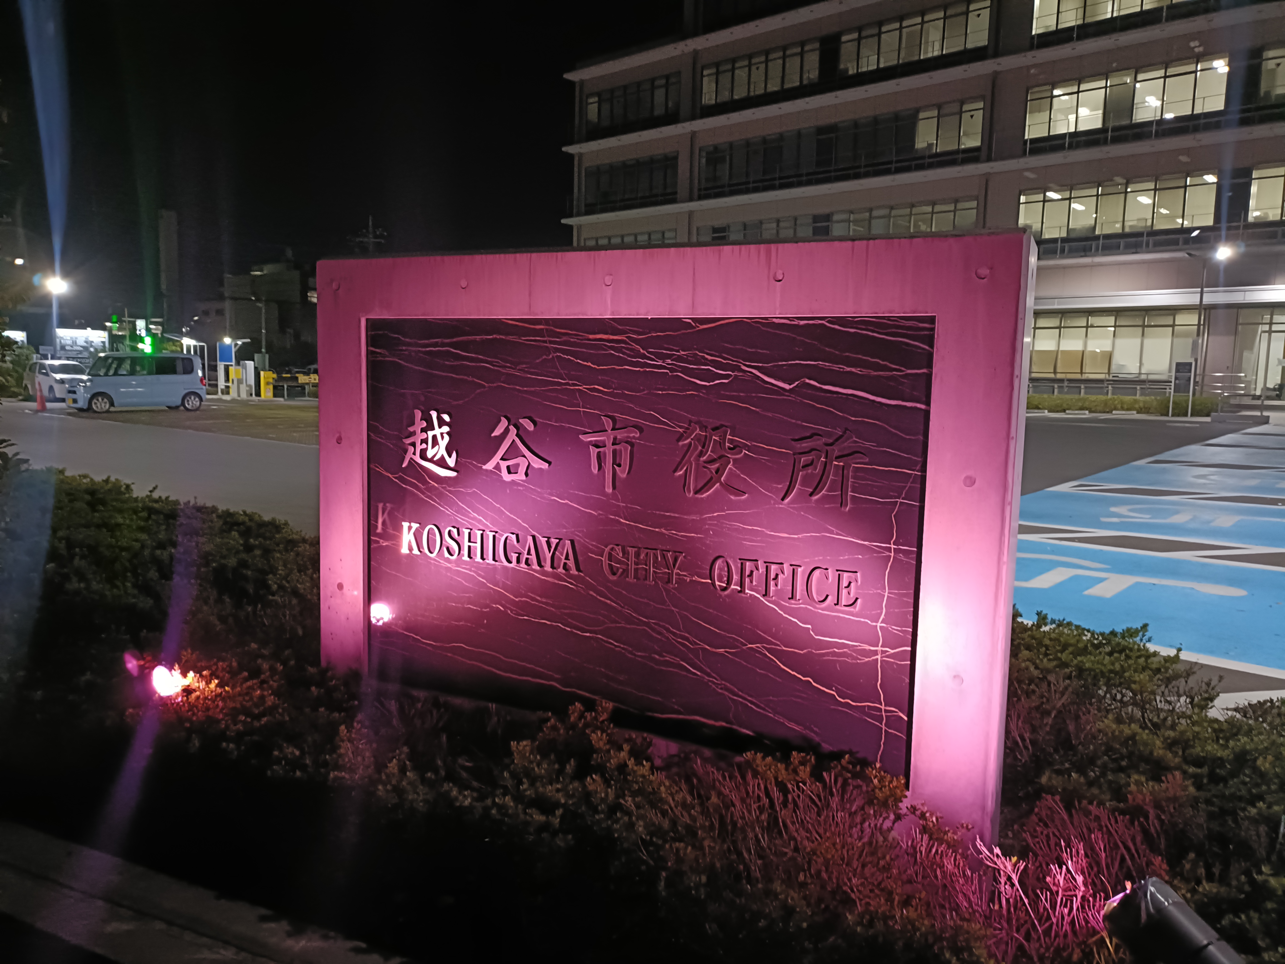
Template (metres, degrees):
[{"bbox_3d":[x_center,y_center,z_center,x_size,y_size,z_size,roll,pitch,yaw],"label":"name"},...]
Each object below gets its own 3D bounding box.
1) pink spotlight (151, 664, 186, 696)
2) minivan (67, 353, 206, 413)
[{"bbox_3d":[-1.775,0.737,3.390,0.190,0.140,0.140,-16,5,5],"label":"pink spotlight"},{"bbox_3d":[-14.850,-2.930,27.220,1.480,1.750,3.395,7,8,43],"label":"minivan"}]

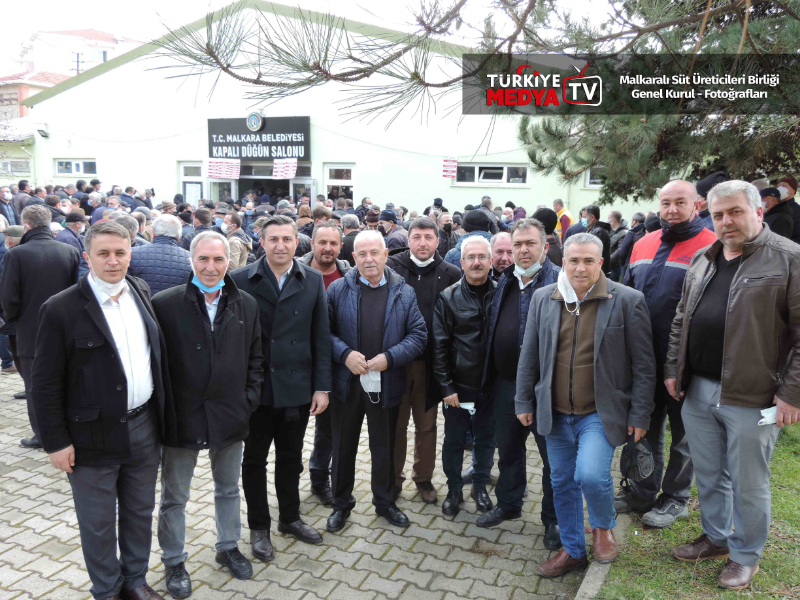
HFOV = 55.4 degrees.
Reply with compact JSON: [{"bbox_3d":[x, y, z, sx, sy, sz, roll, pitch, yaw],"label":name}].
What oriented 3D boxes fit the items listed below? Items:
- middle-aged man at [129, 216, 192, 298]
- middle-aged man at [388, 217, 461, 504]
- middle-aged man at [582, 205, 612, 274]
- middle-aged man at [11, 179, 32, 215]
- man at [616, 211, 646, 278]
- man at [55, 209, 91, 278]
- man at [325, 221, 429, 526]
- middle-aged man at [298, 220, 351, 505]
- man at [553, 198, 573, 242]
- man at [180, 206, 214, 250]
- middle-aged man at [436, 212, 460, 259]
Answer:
[{"bbox_3d":[-1.583,0.283,5.125,0.570,1.710,0.360,2,10,3],"label":"middle-aged man"},{"bbox_3d":[0.141,0.370,4.780,0.560,1.745,0.340,1,10,3],"label":"middle-aged man"},{"bbox_3d":[1.939,-0.059,7.487,0.360,1.740,0.520,3,10,11],"label":"middle-aged man"},{"bbox_3d":[-5.756,-0.944,11.629,0.530,1.740,0.340,8,11,33],"label":"middle-aged man"},{"bbox_3d":[3.184,-0.340,10.443,0.330,1.720,0.520,9,13,40],"label":"man"},{"bbox_3d":[-3.531,-0.103,8.342,0.340,1.710,0.520,-3,10,-21],"label":"man"},{"bbox_3d":[-0.152,0.462,4.380,0.560,1.690,0.400,0,10,-5],"label":"man"},{"bbox_3d":[-0.444,0.381,4.736,0.520,1.725,0.340,0,10,-3],"label":"middle-aged man"},{"bbox_3d":[2.982,-1.001,14.144,0.320,1.730,0.500,6,11,30],"label":"man"},{"bbox_3d":[-2.030,-0.102,7.801,0.530,1.680,0.330,-2,10,-17],"label":"man"},{"bbox_3d":[0.526,-0.156,8.943,0.520,1.720,0.320,-3,10,-20],"label":"middle-aged man"}]

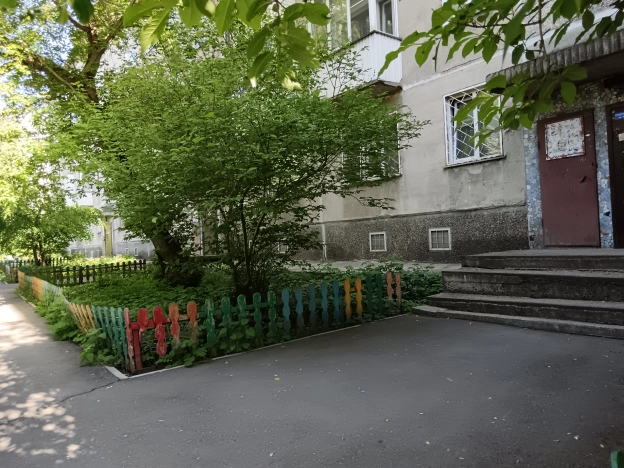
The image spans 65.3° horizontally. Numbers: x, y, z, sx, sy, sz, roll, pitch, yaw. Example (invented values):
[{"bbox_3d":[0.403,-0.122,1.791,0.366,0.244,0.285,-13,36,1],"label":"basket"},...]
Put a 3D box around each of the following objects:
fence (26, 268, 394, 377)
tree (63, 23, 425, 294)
[{"bbox_3d":[-2.934,0.881,8.292,3.368,0.470,9.770,-2,-1,-38],"label":"fence"},{"bbox_3d":[-1.020,-1.050,7.200,5.100,4.000,4.600,-2,-1,-8],"label":"tree"}]

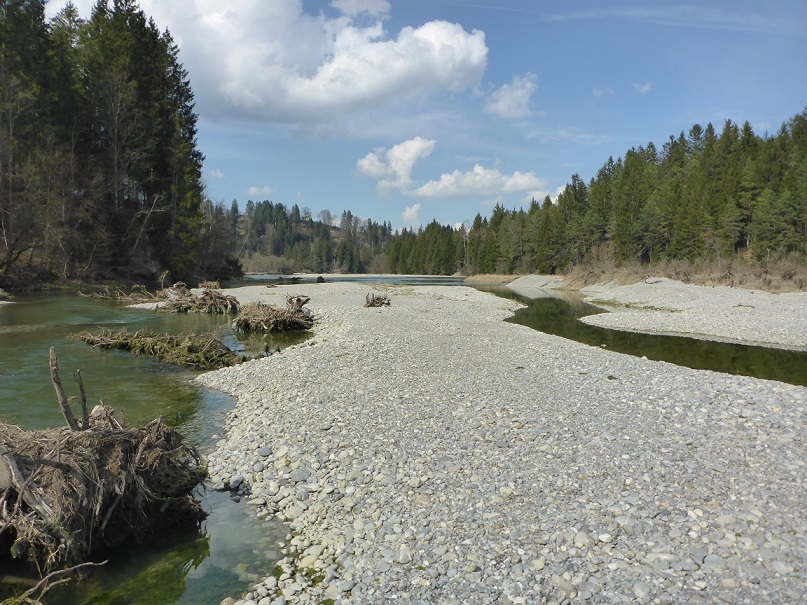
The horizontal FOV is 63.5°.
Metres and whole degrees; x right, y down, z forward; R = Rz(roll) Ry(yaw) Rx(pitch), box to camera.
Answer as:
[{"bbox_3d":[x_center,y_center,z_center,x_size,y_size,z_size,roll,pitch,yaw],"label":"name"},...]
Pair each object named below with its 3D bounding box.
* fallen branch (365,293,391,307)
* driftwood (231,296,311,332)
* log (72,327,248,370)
[{"bbox_3d":[-1.070,-0.092,27.728,1.030,0.550,0.700,0,3,0],"label":"fallen branch"},{"bbox_3d":[-4.170,0.371,21.142,2.300,1.020,1.500,0,3,0],"label":"driftwood"},{"bbox_3d":[-5.680,0.905,14.761,5.400,0.570,1.400,2,4,41],"label":"log"}]

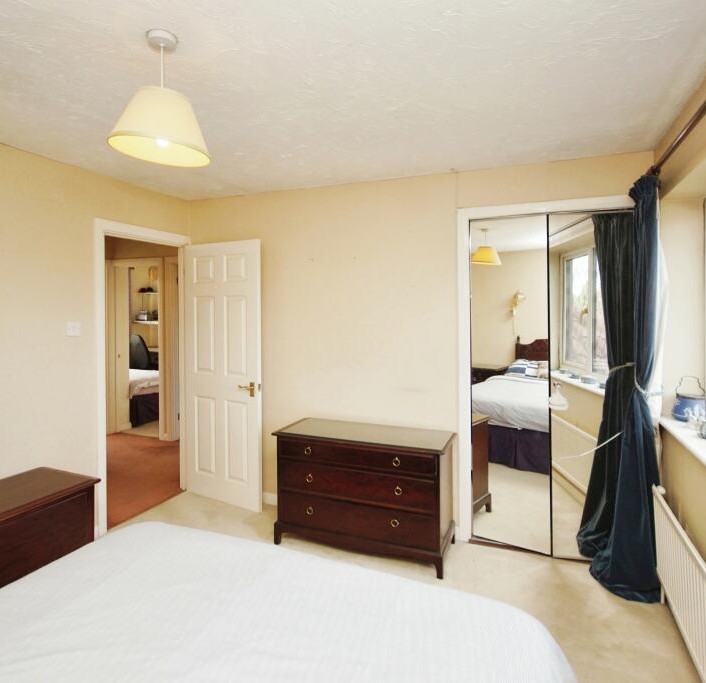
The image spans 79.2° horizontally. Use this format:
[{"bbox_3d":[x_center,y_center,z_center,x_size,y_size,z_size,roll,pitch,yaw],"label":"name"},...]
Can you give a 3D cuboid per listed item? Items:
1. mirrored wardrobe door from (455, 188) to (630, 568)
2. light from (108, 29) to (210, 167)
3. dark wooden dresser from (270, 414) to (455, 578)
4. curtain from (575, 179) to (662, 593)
[{"bbox_3d":[1.187,0.242,2.612,1.070,2.145,0.090,0,2,22],"label":"mirrored wardrobe door"},{"bbox_3d":[-0.645,-0.831,1.443,0.320,0.380,0.320,0,2,22],"label":"light"},{"bbox_3d":[0.079,0.936,2.707,1.088,0.693,0.463,0,2,22],"label":"dark wooden dresser"},{"bbox_3d":[1.466,0.240,2.323,0.330,2.185,0.300,0,2,22],"label":"curtain"}]

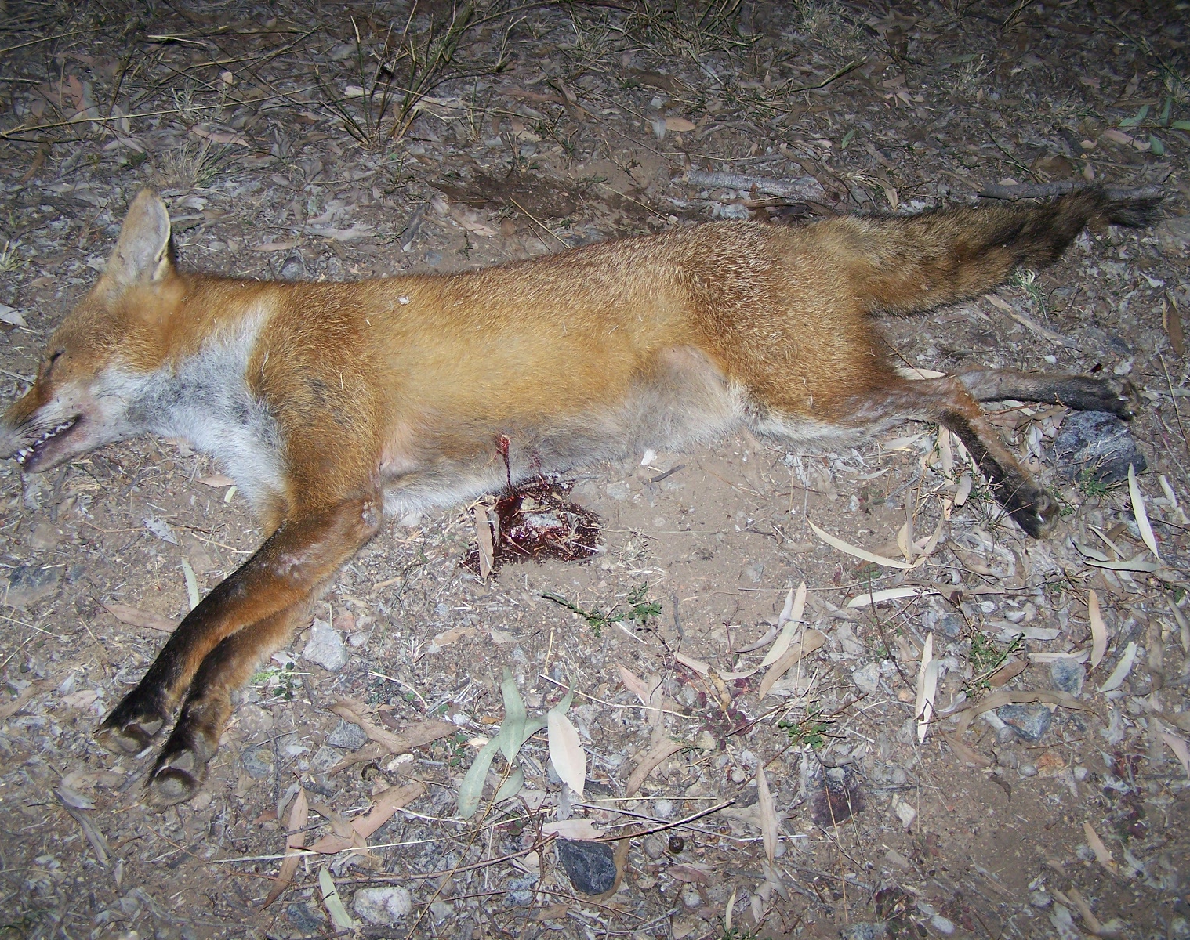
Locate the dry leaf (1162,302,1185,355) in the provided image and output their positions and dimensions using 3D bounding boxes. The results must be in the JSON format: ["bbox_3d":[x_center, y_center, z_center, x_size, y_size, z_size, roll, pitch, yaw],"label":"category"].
[{"bbox_3d":[0.538,-0.132,1.274,0.011,0.010,0.072,5,49,4],"label":"dry leaf"}]

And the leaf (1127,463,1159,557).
[{"bbox_3d":[0.431,0.030,1.086,0.011,0.009,0.096,3,50,3],"label":"leaf"}]

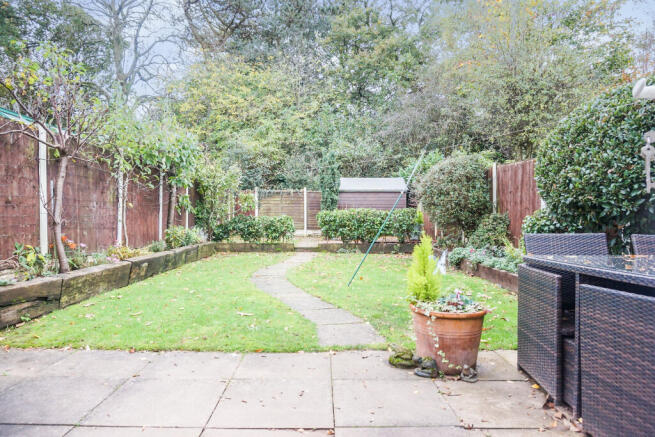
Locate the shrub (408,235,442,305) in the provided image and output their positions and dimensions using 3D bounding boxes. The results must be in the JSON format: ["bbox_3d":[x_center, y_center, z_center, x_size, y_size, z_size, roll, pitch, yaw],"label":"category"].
[{"bbox_3d":[0.660,0.340,2.960,0.235,0.460,0.230,0,0,0],"label":"shrub"}]

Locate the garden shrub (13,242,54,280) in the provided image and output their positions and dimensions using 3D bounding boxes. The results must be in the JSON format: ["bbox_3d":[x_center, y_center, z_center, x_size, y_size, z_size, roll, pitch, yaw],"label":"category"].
[{"bbox_3d":[-3.130,0.445,4.650,0.420,0.390,0.400,0,0,0],"label":"garden shrub"}]

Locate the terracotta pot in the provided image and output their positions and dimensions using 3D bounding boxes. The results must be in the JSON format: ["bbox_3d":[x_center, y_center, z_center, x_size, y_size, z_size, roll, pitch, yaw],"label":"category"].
[{"bbox_3d":[0.805,0.770,2.900,0.500,0.410,0.500,0,0,0],"label":"terracotta pot"}]

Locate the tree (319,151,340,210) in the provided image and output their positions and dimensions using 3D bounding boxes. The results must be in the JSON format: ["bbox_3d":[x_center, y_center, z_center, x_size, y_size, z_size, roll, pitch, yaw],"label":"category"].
[{"bbox_3d":[0.065,-0.820,14.600,0.720,2.950,0.700,0,0,0],"label":"tree"}]

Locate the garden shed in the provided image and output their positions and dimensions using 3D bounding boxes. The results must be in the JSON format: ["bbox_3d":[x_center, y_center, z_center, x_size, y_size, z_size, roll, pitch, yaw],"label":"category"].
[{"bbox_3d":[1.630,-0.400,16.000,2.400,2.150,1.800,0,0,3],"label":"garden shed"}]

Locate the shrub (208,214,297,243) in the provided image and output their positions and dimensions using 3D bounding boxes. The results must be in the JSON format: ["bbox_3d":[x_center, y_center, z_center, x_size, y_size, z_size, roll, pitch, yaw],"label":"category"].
[{"bbox_3d":[-2.320,0.310,13.400,2.600,0.860,0.800,0,0,0],"label":"shrub"}]

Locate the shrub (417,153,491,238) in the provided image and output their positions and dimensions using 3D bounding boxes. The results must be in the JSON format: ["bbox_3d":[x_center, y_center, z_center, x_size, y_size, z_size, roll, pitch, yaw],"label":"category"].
[{"bbox_3d":[2.920,-0.430,10.100,1.680,2.150,1.600,0,0,0],"label":"shrub"}]

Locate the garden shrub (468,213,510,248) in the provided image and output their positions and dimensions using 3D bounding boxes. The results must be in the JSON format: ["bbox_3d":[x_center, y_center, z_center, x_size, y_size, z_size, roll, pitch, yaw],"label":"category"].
[{"bbox_3d":[3.100,0.270,8.400,0.800,0.770,0.750,0,0,0],"label":"garden shrub"}]

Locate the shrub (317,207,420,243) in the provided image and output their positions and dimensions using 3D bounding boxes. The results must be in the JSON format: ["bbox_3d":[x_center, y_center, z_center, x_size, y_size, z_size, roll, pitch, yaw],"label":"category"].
[{"bbox_3d":[1.250,0.210,13.400,3.050,1.030,0.800,0,0,0],"label":"shrub"}]

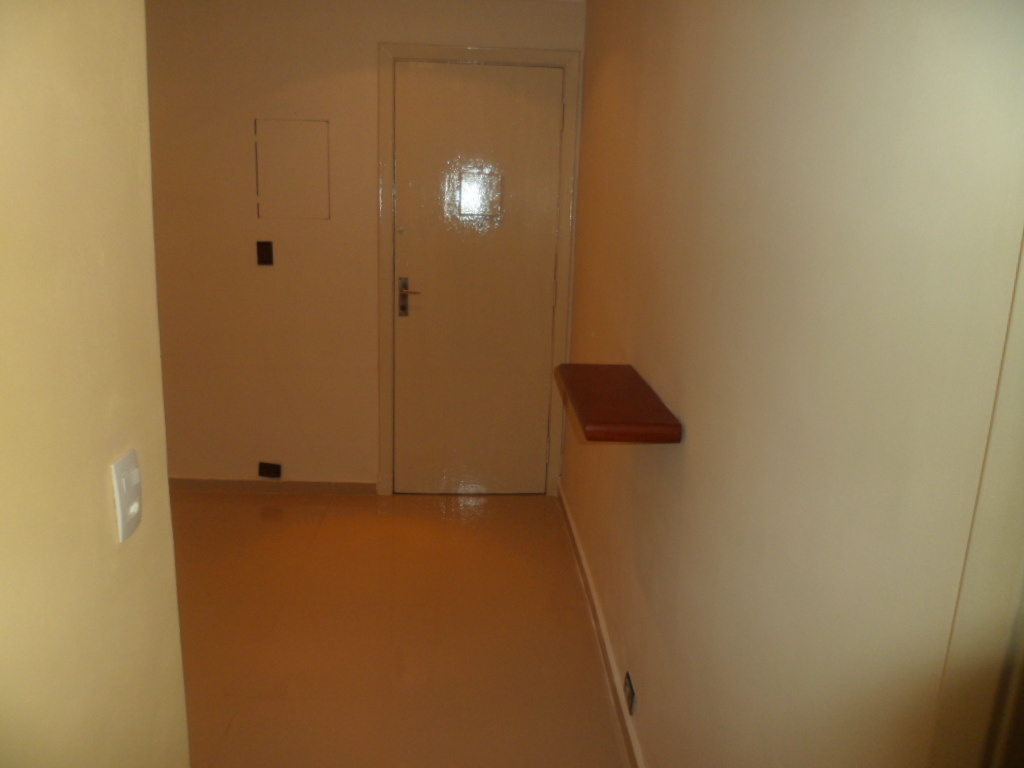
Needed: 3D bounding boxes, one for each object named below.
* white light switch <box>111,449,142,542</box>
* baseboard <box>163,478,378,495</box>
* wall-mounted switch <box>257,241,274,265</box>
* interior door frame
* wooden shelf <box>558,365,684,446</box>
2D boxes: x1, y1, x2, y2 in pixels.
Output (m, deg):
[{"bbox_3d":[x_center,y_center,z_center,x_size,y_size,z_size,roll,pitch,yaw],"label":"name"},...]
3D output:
[{"bbox_3d":[-0.574,0.165,1.149,0.010,0.118,0.075,2,12,-2],"label":"white light switch"},{"bbox_3d":[-1.254,0.527,3.949,1.090,0.066,0.015,2,12,-2],"label":"baseboard"},{"bbox_3d":[-1.194,-0.629,3.715,0.071,0.111,0.010,2,12,-2],"label":"wall-mounted switch"},{"bbox_3d":[-0.186,-0.497,3.824,0.937,2.189,0.100,2,12,-2],"label":"interior door frame"},{"bbox_3d":[0.252,0.036,1.968,0.212,0.049,0.650,2,12,-2],"label":"wooden shelf"}]

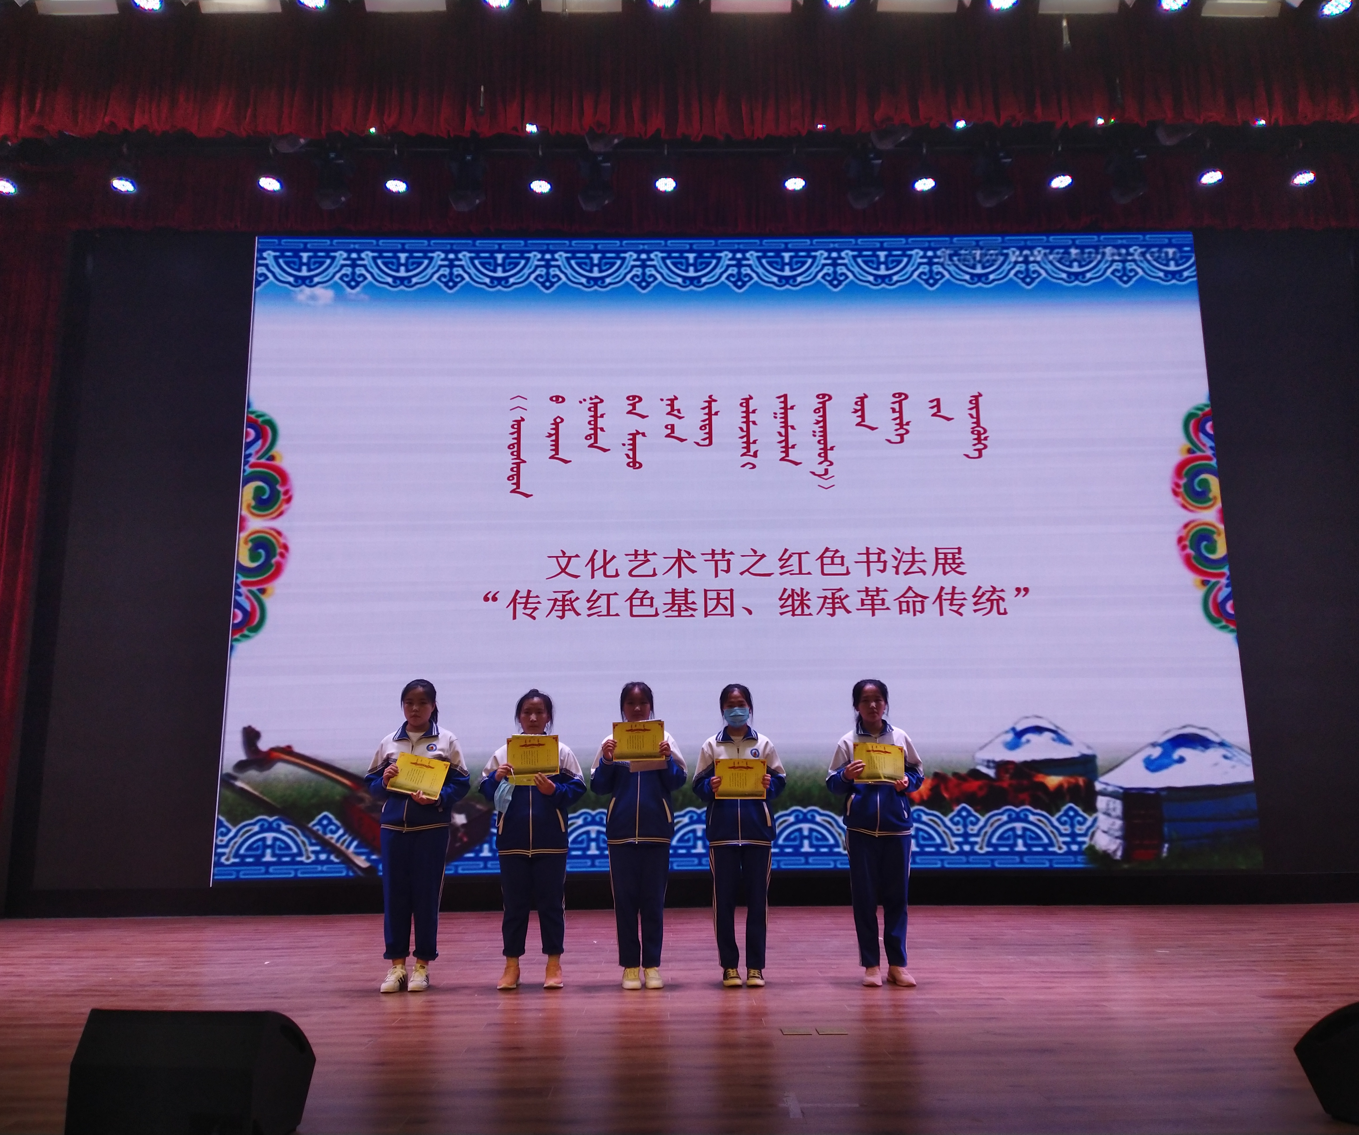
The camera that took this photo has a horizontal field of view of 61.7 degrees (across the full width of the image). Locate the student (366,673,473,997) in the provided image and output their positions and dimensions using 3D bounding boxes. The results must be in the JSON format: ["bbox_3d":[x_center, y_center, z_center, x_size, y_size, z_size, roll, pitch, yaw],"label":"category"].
[{"bbox_3d":[-1.424,1.433,6.201,0.557,1.645,0.420,-2,-12,6],"label":"student"}]

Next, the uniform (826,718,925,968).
[{"bbox_3d":[1.056,1.455,6.052,0.522,1.295,0.340,0,-12,-1],"label":"uniform"}]

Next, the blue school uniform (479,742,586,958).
[{"bbox_3d":[-0.806,1.537,6.229,0.554,1.140,0.380,-1,-12,0],"label":"blue school uniform"}]

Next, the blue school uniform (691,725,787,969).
[{"bbox_3d":[0.328,1.504,6.106,0.489,1.274,0.340,0,-12,-1],"label":"blue school uniform"}]

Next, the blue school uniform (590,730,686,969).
[{"bbox_3d":[-0.225,1.520,6.180,0.494,1.249,0.370,-1,-12,3],"label":"blue school uniform"}]

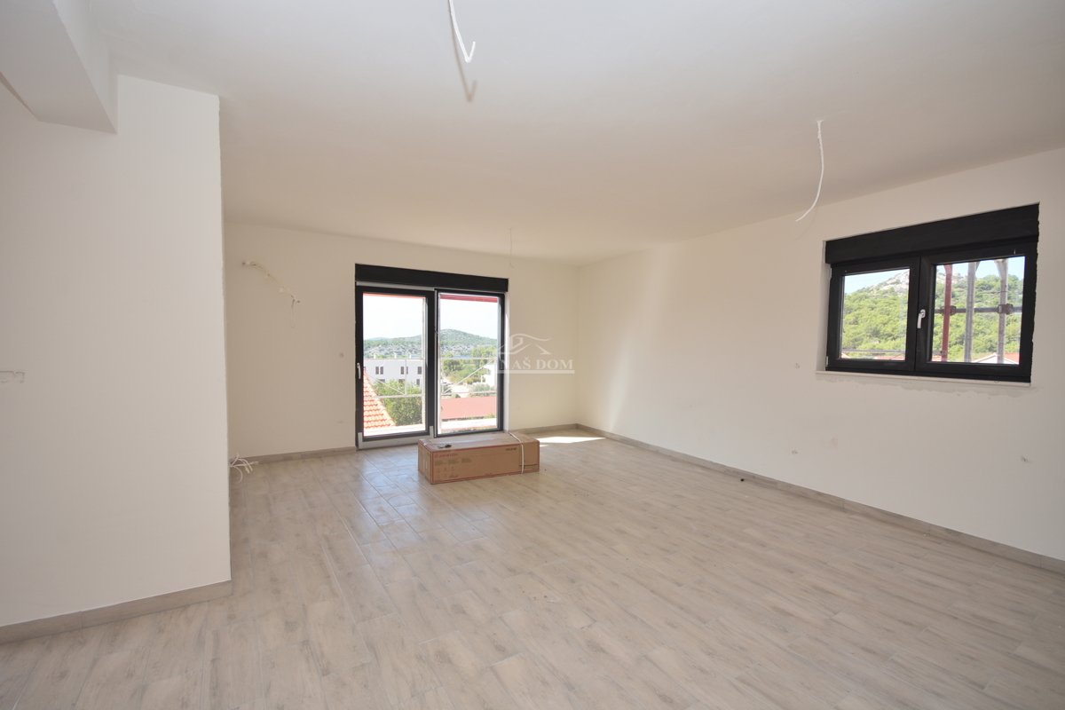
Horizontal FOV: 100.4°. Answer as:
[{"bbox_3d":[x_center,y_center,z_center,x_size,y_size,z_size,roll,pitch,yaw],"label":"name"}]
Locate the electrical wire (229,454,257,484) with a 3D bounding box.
[{"bbox_3d":[-2.917,1.121,4.474,0.240,0.250,0.270,0,2,-30],"label":"electrical wire"}]

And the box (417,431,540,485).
[{"bbox_3d":[-0.575,1.098,4.824,1.180,0.328,0.552,0,2,-27],"label":"box"}]

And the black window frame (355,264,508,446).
[{"bbox_3d":[-1.354,0.043,6.219,2.143,2.362,0.170,0,2,-31],"label":"black window frame"}]

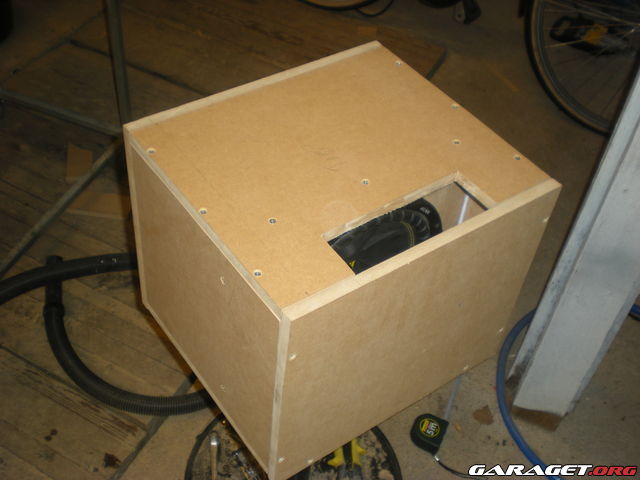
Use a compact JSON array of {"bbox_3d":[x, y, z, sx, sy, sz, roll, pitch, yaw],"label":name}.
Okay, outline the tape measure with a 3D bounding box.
[{"bbox_3d":[0.222,0.396,1.675,0.066,0.035,0.065,21,47,13],"label":"tape measure"}]

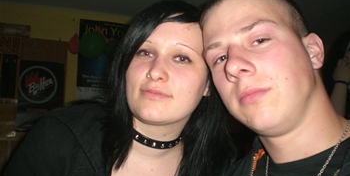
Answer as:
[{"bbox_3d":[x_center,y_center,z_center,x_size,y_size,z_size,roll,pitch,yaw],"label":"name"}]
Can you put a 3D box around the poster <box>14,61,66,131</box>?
[{"bbox_3d":[-0.935,0.060,2.700,0.300,0.480,0.012,3,-8,-17],"label":"poster"}]

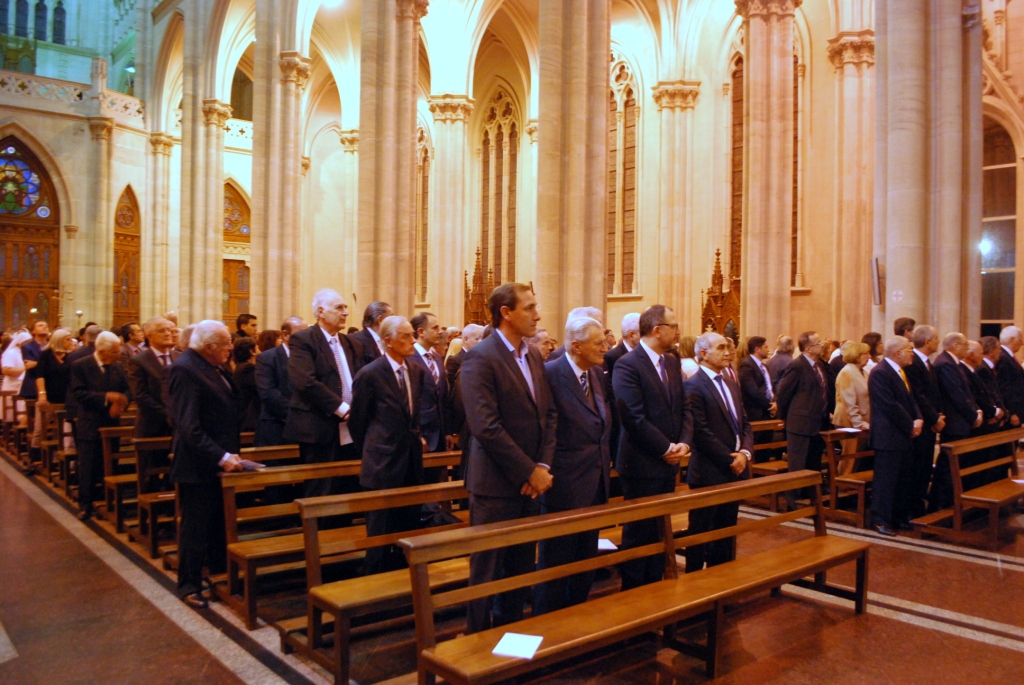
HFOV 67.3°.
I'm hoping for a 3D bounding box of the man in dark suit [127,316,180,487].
[{"bbox_3d":[-2.828,0.674,6.088,0.360,1.746,0.530,0,-1,39],"label":"man in dark suit"}]

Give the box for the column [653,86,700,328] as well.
[{"bbox_3d":[6.786,-4.407,31.994,1.200,13.000,1.400,2,-1,-41],"label":"column"}]

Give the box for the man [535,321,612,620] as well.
[{"bbox_3d":[0.331,0.717,4.033,0.370,1.698,0.530,0,-1,44],"label":"man"}]

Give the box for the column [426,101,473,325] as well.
[{"bbox_3d":[-2.787,-4.528,33.997,1.400,13.000,1.400,2,-1,-41],"label":"column"}]

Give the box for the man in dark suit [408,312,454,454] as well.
[{"bbox_3d":[-0.639,0.683,5.473,0.530,1.780,0.360,2,-1,-44],"label":"man in dark suit"}]

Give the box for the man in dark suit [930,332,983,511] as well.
[{"bbox_3d":[4.414,0.793,7.644,0.540,1.786,0.400,2,-1,-44],"label":"man in dark suit"}]

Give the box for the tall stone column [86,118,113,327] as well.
[{"bbox_3d":[-20.634,-4.742,38.392,1.050,13.000,0.850,2,-1,-41],"label":"tall stone column"}]

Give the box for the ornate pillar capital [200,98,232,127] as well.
[{"bbox_3d":[-13.569,-10.549,35.297,1.300,1.270,1.250,2,-1,-41],"label":"ornate pillar capital"}]

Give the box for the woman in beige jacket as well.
[{"bbox_3d":[3.670,0.842,8.313,0.360,1.685,0.450,0,-1,42],"label":"woman in beige jacket"}]

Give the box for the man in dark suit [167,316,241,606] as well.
[{"bbox_3d":[-1.886,0.702,4.729,0.430,1.680,0.480,1,-1,22],"label":"man in dark suit"}]

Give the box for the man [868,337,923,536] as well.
[{"bbox_3d":[3.320,0.801,6.669,0.530,1.706,0.370,2,-1,-44],"label":"man"}]

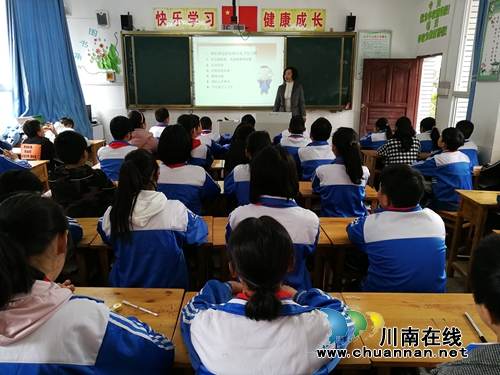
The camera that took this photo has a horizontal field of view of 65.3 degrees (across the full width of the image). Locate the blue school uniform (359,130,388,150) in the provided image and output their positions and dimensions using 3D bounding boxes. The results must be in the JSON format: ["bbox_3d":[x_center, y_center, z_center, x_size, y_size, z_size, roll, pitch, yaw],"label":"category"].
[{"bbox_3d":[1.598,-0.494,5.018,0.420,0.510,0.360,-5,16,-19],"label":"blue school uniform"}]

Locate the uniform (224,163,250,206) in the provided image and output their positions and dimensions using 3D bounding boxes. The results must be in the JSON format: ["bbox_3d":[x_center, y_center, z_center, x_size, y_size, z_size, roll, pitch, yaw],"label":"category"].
[{"bbox_3d":[0.046,0.080,2.827,0.460,0.570,0.380,0,14,-1],"label":"uniform"}]

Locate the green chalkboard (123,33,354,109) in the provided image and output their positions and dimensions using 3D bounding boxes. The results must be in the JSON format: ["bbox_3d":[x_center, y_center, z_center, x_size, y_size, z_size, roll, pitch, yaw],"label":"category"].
[{"bbox_3d":[-0.179,-2.027,6.840,4.000,1.280,0.120,0,15,0],"label":"green chalkboard"}]

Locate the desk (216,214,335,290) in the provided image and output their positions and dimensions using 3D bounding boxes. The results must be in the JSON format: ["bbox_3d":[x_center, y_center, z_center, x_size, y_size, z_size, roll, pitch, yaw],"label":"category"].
[{"bbox_3d":[0.110,0.591,2.229,0.605,0.740,0.415,0,15,0],"label":"desk"}]

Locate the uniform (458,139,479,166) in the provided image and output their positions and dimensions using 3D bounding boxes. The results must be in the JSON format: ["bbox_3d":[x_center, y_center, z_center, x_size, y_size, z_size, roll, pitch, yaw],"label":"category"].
[{"bbox_3d":[2.211,-0.245,4.196,0.430,0.560,0.370,-2,14,-9],"label":"uniform"}]

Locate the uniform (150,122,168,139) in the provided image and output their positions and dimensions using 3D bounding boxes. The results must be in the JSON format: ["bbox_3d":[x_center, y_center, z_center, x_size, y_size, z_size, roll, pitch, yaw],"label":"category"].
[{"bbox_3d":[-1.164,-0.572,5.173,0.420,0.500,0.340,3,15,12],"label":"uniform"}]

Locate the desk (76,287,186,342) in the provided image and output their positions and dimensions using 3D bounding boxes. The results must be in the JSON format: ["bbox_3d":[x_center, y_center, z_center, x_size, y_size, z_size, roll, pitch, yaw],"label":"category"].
[{"bbox_3d":[-0.545,0.805,1.396,0.605,0.740,0.415,0,15,0],"label":"desk"}]

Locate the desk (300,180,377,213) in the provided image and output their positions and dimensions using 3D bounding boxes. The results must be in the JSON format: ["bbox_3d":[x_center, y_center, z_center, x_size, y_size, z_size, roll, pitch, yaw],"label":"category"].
[{"bbox_3d":[0.658,0.348,3.161,0.585,0.710,0.410,0,14,-1],"label":"desk"}]

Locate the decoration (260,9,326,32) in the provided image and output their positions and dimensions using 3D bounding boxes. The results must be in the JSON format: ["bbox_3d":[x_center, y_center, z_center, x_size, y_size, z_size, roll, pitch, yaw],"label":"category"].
[{"bbox_3d":[0.748,-2.845,6.668,1.100,0.360,0.015,0,15,0],"label":"decoration"}]

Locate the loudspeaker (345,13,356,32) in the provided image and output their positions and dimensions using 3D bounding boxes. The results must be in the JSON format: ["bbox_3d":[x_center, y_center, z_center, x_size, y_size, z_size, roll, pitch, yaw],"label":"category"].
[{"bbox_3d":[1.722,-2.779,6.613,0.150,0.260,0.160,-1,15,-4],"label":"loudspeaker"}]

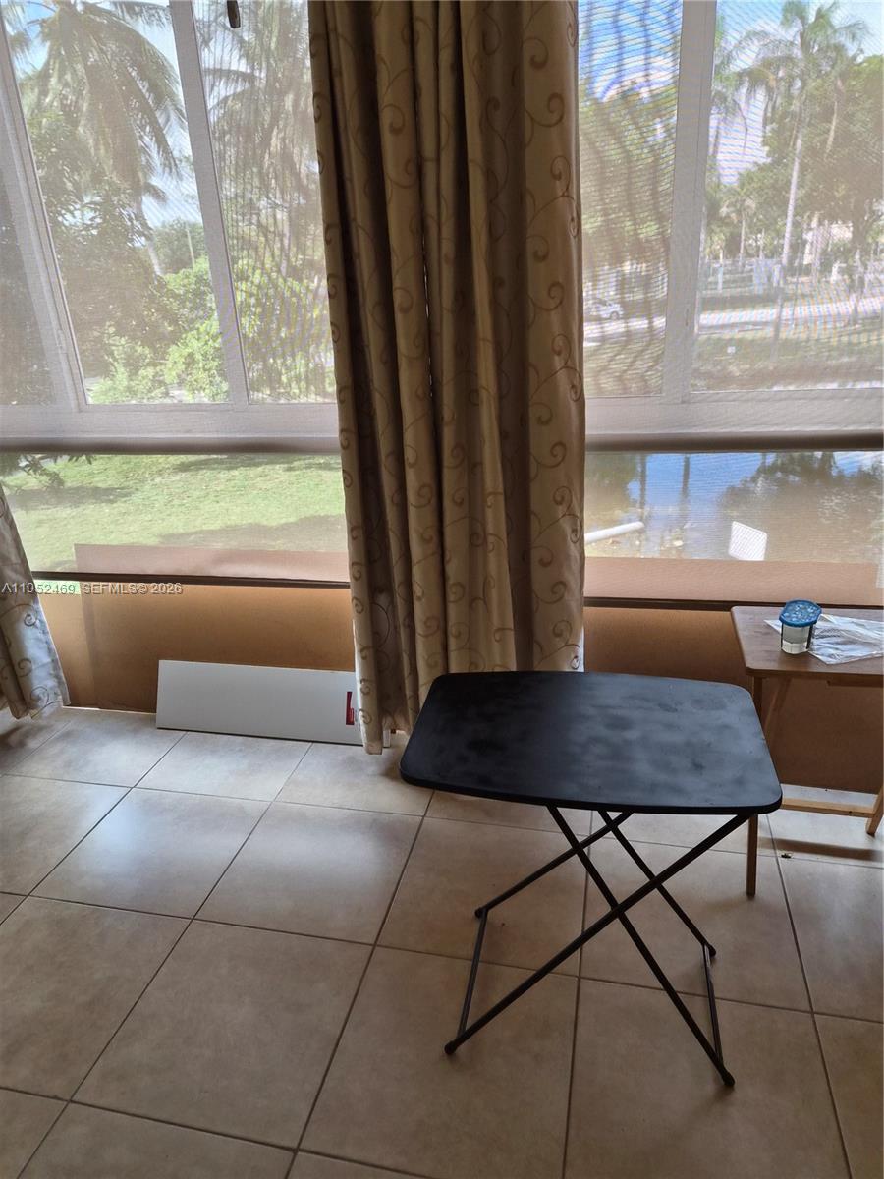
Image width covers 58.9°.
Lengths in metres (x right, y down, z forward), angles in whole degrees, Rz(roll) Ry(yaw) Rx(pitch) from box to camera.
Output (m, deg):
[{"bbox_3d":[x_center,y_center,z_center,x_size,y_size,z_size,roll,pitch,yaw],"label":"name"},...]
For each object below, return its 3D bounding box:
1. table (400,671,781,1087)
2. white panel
[{"bbox_3d":[0.292,0.594,1.650,0.670,0.703,0.458,2,22,13],"label":"table"},{"bbox_3d":[-0.620,0.411,2.861,0.912,0.252,0.018,2,-1,12],"label":"white panel"}]

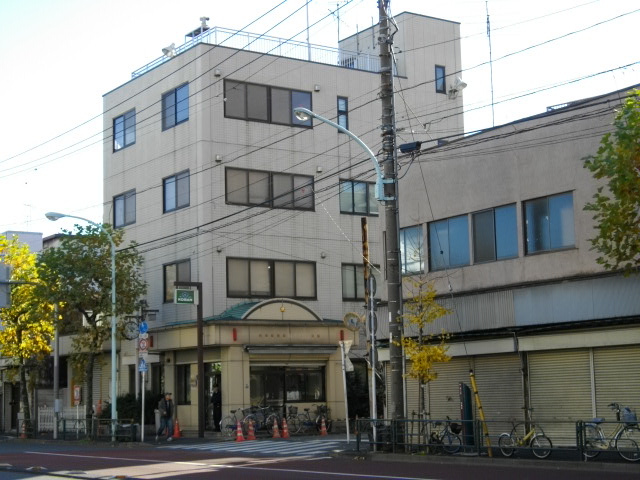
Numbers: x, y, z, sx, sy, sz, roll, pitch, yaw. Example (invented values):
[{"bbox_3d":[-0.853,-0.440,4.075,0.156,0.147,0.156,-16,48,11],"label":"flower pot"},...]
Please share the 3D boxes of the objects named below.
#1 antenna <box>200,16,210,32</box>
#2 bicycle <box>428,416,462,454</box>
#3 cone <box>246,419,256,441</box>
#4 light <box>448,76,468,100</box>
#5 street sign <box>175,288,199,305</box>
[{"bbox_3d":[-4.637,-8.704,46.300,0.400,0.620,0.400,4,-9,-34],"label":"antenna"},{"bbox_3d":[3.042,4.749,27.900,0.500,0.920,1.420,2,-9,-25],"label":"bicycle"},{"bbox_3d":[-2.336,6.540,39.500,0.340,0.720,0.340,4,-10,-34],"label":"cone"},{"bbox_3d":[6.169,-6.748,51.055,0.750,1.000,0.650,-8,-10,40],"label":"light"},{"bbox_3d":[-4.683,1.986,40.300,0.870,0.550,0.220,3,-9,-30],"label":"street sign"}]

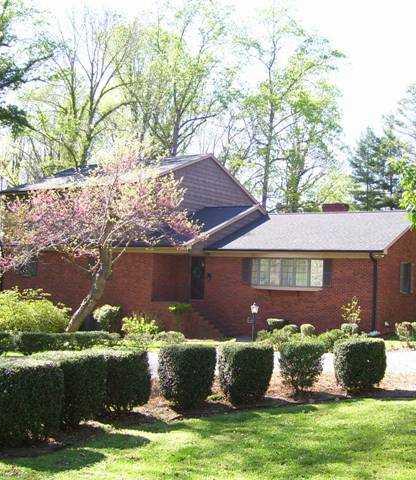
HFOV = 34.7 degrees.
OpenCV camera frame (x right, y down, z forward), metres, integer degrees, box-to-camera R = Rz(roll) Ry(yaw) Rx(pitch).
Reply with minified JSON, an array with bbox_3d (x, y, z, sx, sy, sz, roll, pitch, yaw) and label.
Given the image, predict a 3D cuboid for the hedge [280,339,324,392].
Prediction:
[{"bbox_3d":[1.518,2.060,10.807,0.707,0.818,0.707,2,-3,0],"label":"hedge"}]

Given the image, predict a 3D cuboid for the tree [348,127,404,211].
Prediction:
[{"bbox_3d":[13.841,-2.066,55.000,4.700,14.200,4.700,0,-1,0],"label":"tree"}]

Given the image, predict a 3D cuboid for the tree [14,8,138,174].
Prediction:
[{"bbox_3d":[-11.031,-6.588,55.000,10.300,24.600,10.000,2,-3,0],"label":"tree"}]

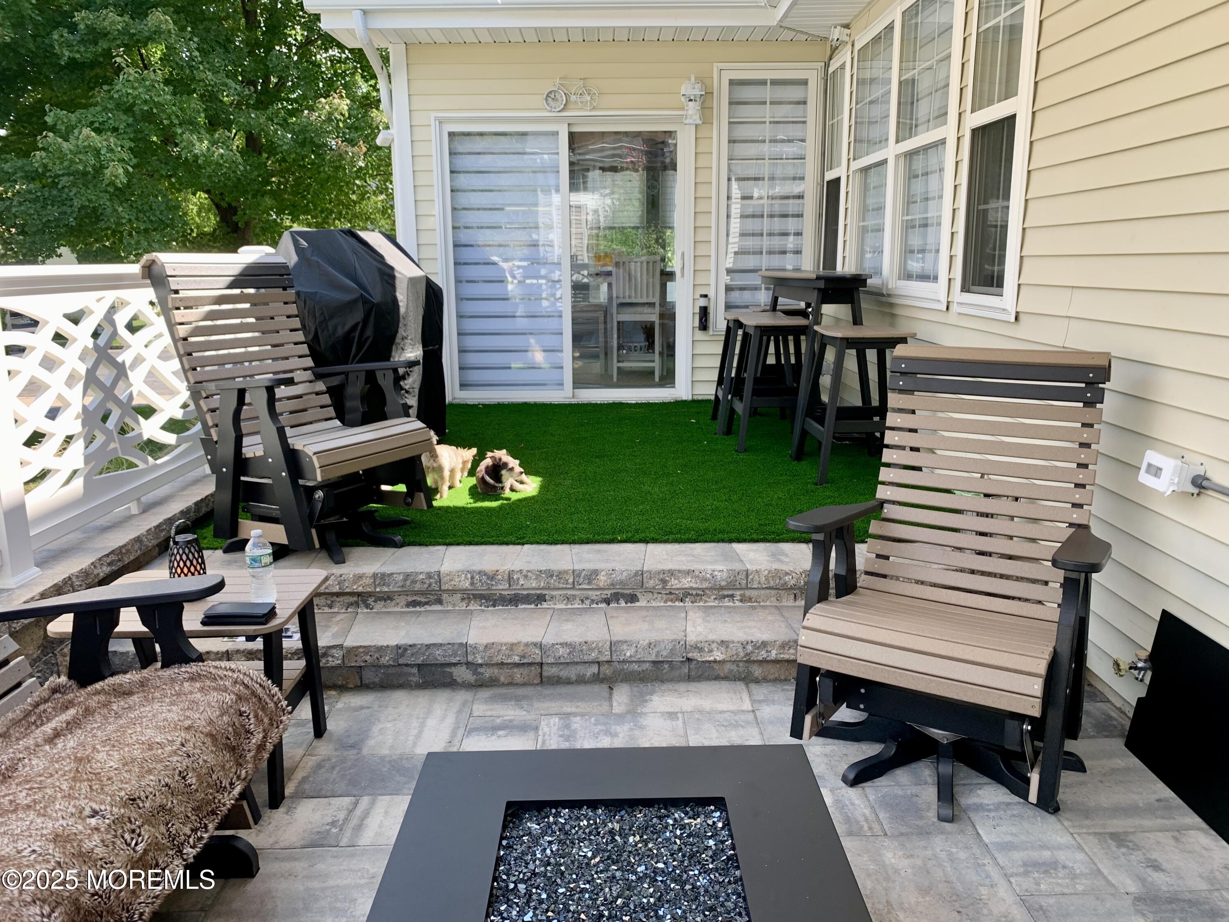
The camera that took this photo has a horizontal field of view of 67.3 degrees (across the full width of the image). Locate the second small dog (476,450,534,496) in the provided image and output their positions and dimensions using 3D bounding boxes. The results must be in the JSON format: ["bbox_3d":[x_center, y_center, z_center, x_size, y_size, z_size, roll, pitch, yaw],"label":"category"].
[{"bbox_3d":[-0.508,0.036,4.304,0.293,0.188,0.243,3,13,18],"label":"second small dog"}]

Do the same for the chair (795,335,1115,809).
[{"bbox_3d":[0.946,0.259,2.559,0.759,1.063,0.860,7,14,31],"label":"chair"}]

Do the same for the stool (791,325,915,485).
[{"bbox_3d":[1.205,-0.287,4.526,0.476,0.698,0.516,0,12,0],"label":"stool"}]

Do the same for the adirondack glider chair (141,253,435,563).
[{"bbox_3d":[-1.230,-0.253,3.600,0.860,1.063,0.759,6,14,29],"label":"adirondack glider chair"}]

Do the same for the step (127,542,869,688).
[{"bbox_3d":[-0.084,0.519,3.208,3.097,0.298,0.587,0,12,0],"label":"step"}]

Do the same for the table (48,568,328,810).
[{"bbox_3d":[-1.081,0.595,2.452,0.582,0.486,0.445,0,12,0],"label":"table"}]

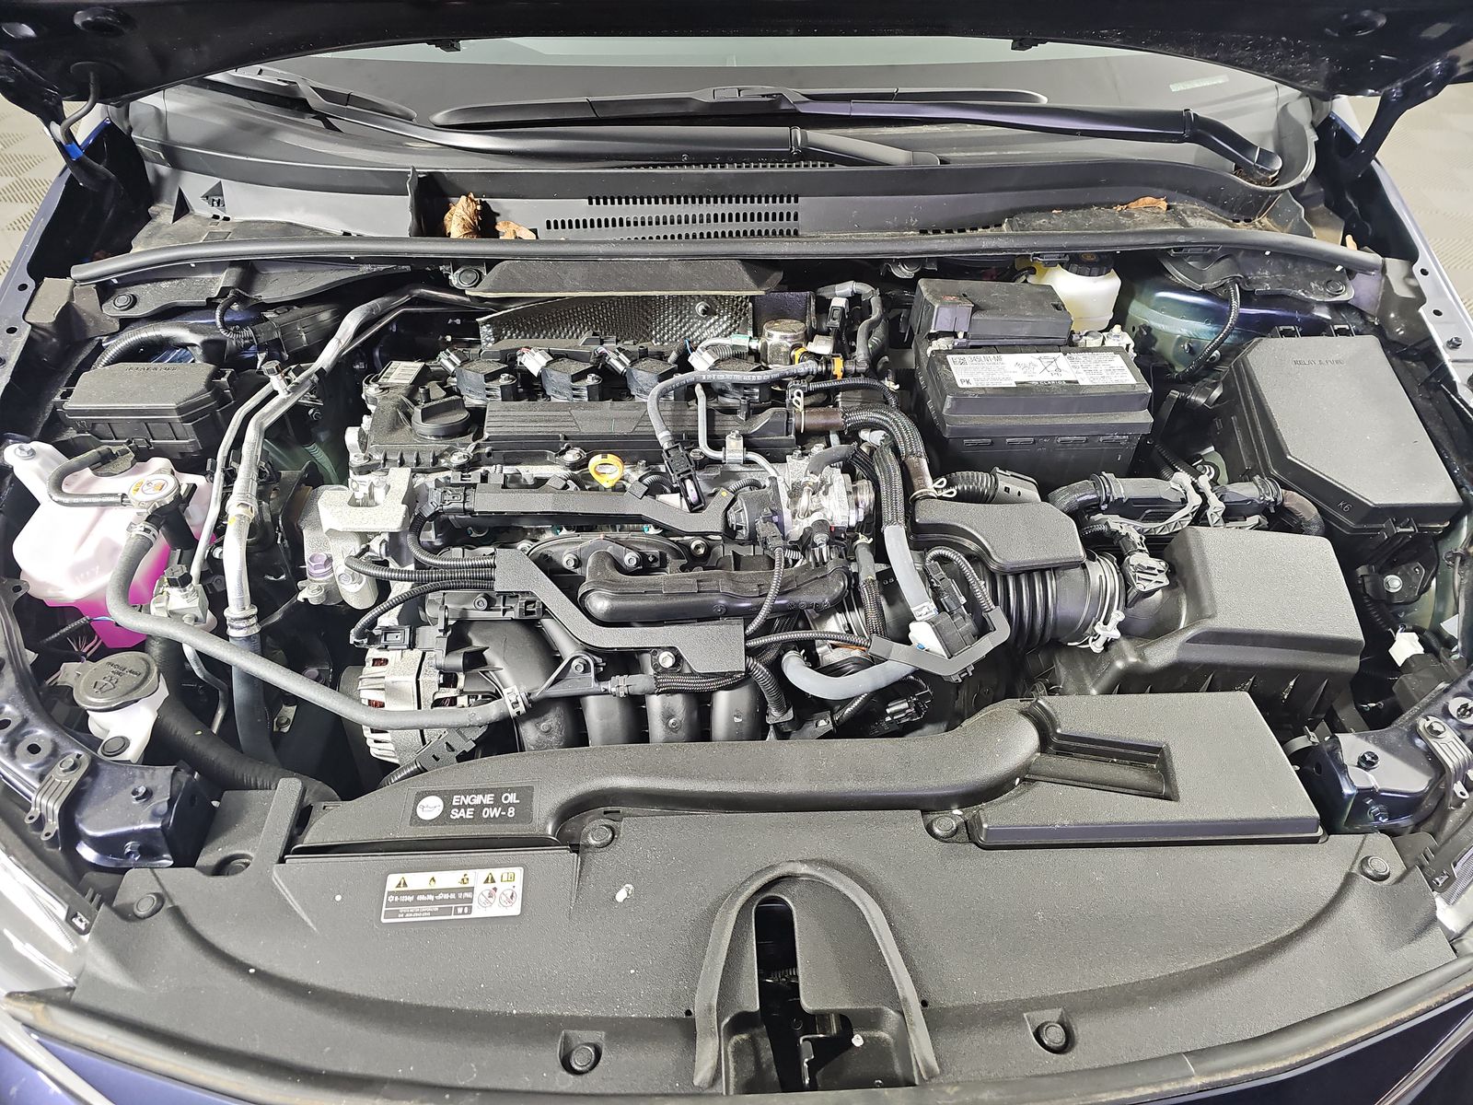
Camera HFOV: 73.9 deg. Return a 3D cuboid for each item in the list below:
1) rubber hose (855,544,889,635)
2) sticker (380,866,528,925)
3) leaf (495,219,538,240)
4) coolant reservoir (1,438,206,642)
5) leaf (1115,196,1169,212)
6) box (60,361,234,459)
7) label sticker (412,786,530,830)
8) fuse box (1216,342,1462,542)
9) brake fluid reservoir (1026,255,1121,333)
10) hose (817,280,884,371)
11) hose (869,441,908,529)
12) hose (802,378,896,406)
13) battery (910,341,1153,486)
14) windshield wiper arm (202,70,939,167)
[{"bbox_3d":[0.126,0.033,0.912,0.022,0.022,0.098,-9,80,5],"label":"rubber hose"},{"bbox_3d":[-0.197,0.238,0.680,0.094,0.002,0.035,-1,49,-6],"label":"sticker"},{"bbox_3d":[-0.250,-0.362,1.104,0.050,0.022,0.035,-1,44,0],"label":"leaf"},{"bbox_3d":[-0.563,-0.010,0.875,0.170,0.165,0.160,-1,41,-2],"label":"coolant reservoir"},{"bbox_3d":[0.481,-0.412,1.160,0.064,0.018,0.030,-1,41,-2],"label":"leaf"},{"bbox_3d":[-0.572,-0.136,0.981,0.152,0.080,0.090,-1,44,0],"label":"box"},{"bbox_3d":[-0.185,0.178,0.685,0.084,0.002,0.029,-1,46,-2],"label":"label sticker"},{"bbox_3d":[0.547,-0.085,0.942,0.152,0.130,0.215,-2,54,0],"label":"fuse box"},{"bbox_3d":[0.384,-0.297,1.125,0.105,0.095,0.085,-1,44,0],"label":"brake fluid reservoir"},{"bbox_3d":[0.125,-0.245,1.060,0.072,0.085,0.065,-1,44,0],"label":"hose"},{"bbox_3d":[0.138,-0.060,0.890,0.030,0.032,0.088,-3,68,1],"label":"hose"},{"bbox_3d":[0.109,-0.159,0.951,0.091,0.019,0.024,5,41,5],"label":"hose"},{"bbox_3d":[0.314,-0.143,1.093,0.207,0.190,0.175,-1,44,0],"label":"battery"},{"bbox_3d":[-0.220,-0.494,1.141,0.896,0.055,0.065,7,44,2],"label":"windshield wiper arm"}]

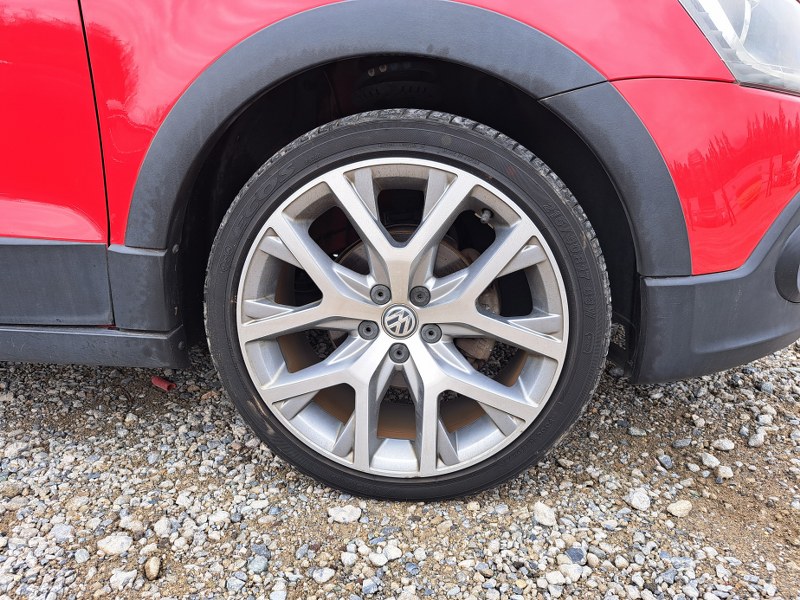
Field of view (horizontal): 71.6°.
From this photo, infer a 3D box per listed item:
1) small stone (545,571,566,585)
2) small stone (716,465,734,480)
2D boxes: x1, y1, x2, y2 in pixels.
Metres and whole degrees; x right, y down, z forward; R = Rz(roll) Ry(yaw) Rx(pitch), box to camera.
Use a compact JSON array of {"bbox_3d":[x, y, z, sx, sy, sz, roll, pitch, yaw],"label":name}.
[{"bbox_3d":[0.198,0.353,0.705,0.026,0.015,0.019,10,18,32],"label":"small stone"},{"bbox_3d":[0.550,0.291,0.936,0.024,0.017,0.027,10,18,32],"label":"small stone"}]

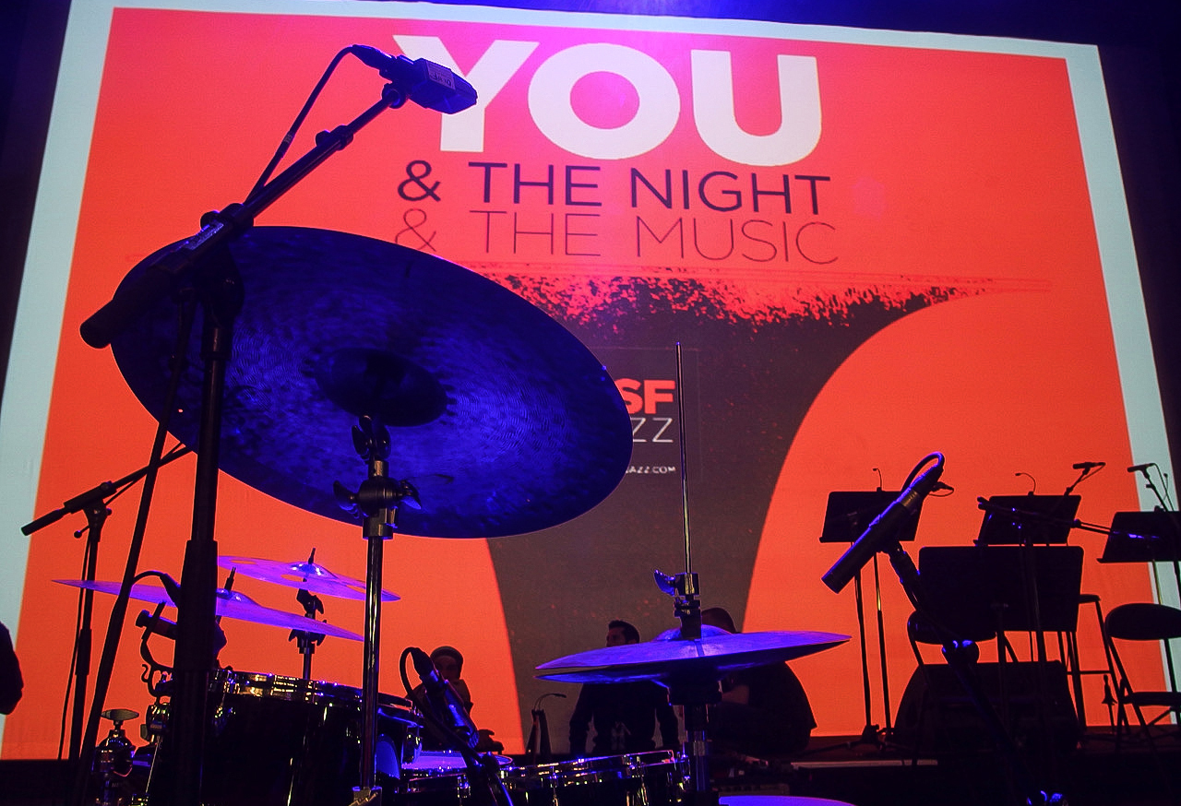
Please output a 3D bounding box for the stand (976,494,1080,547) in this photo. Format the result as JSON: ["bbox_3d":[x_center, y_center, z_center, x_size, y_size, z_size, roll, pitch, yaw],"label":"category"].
[{"bbox_3d":[2.433,1.152,5.129,0.510,1.284,0.420,0,-14,-2],"label":"stand"}]

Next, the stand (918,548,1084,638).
[{"bbox_3d":[1.348,0.938,3.049,0.510,0.936,0.420,-3,-14,8],"label":"stand"}]

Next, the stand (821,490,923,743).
[{"bbox_3d":[1.516,1.113,4.941,0.510,1.290,0.420,0,-14,-3],"label":"stand"}]

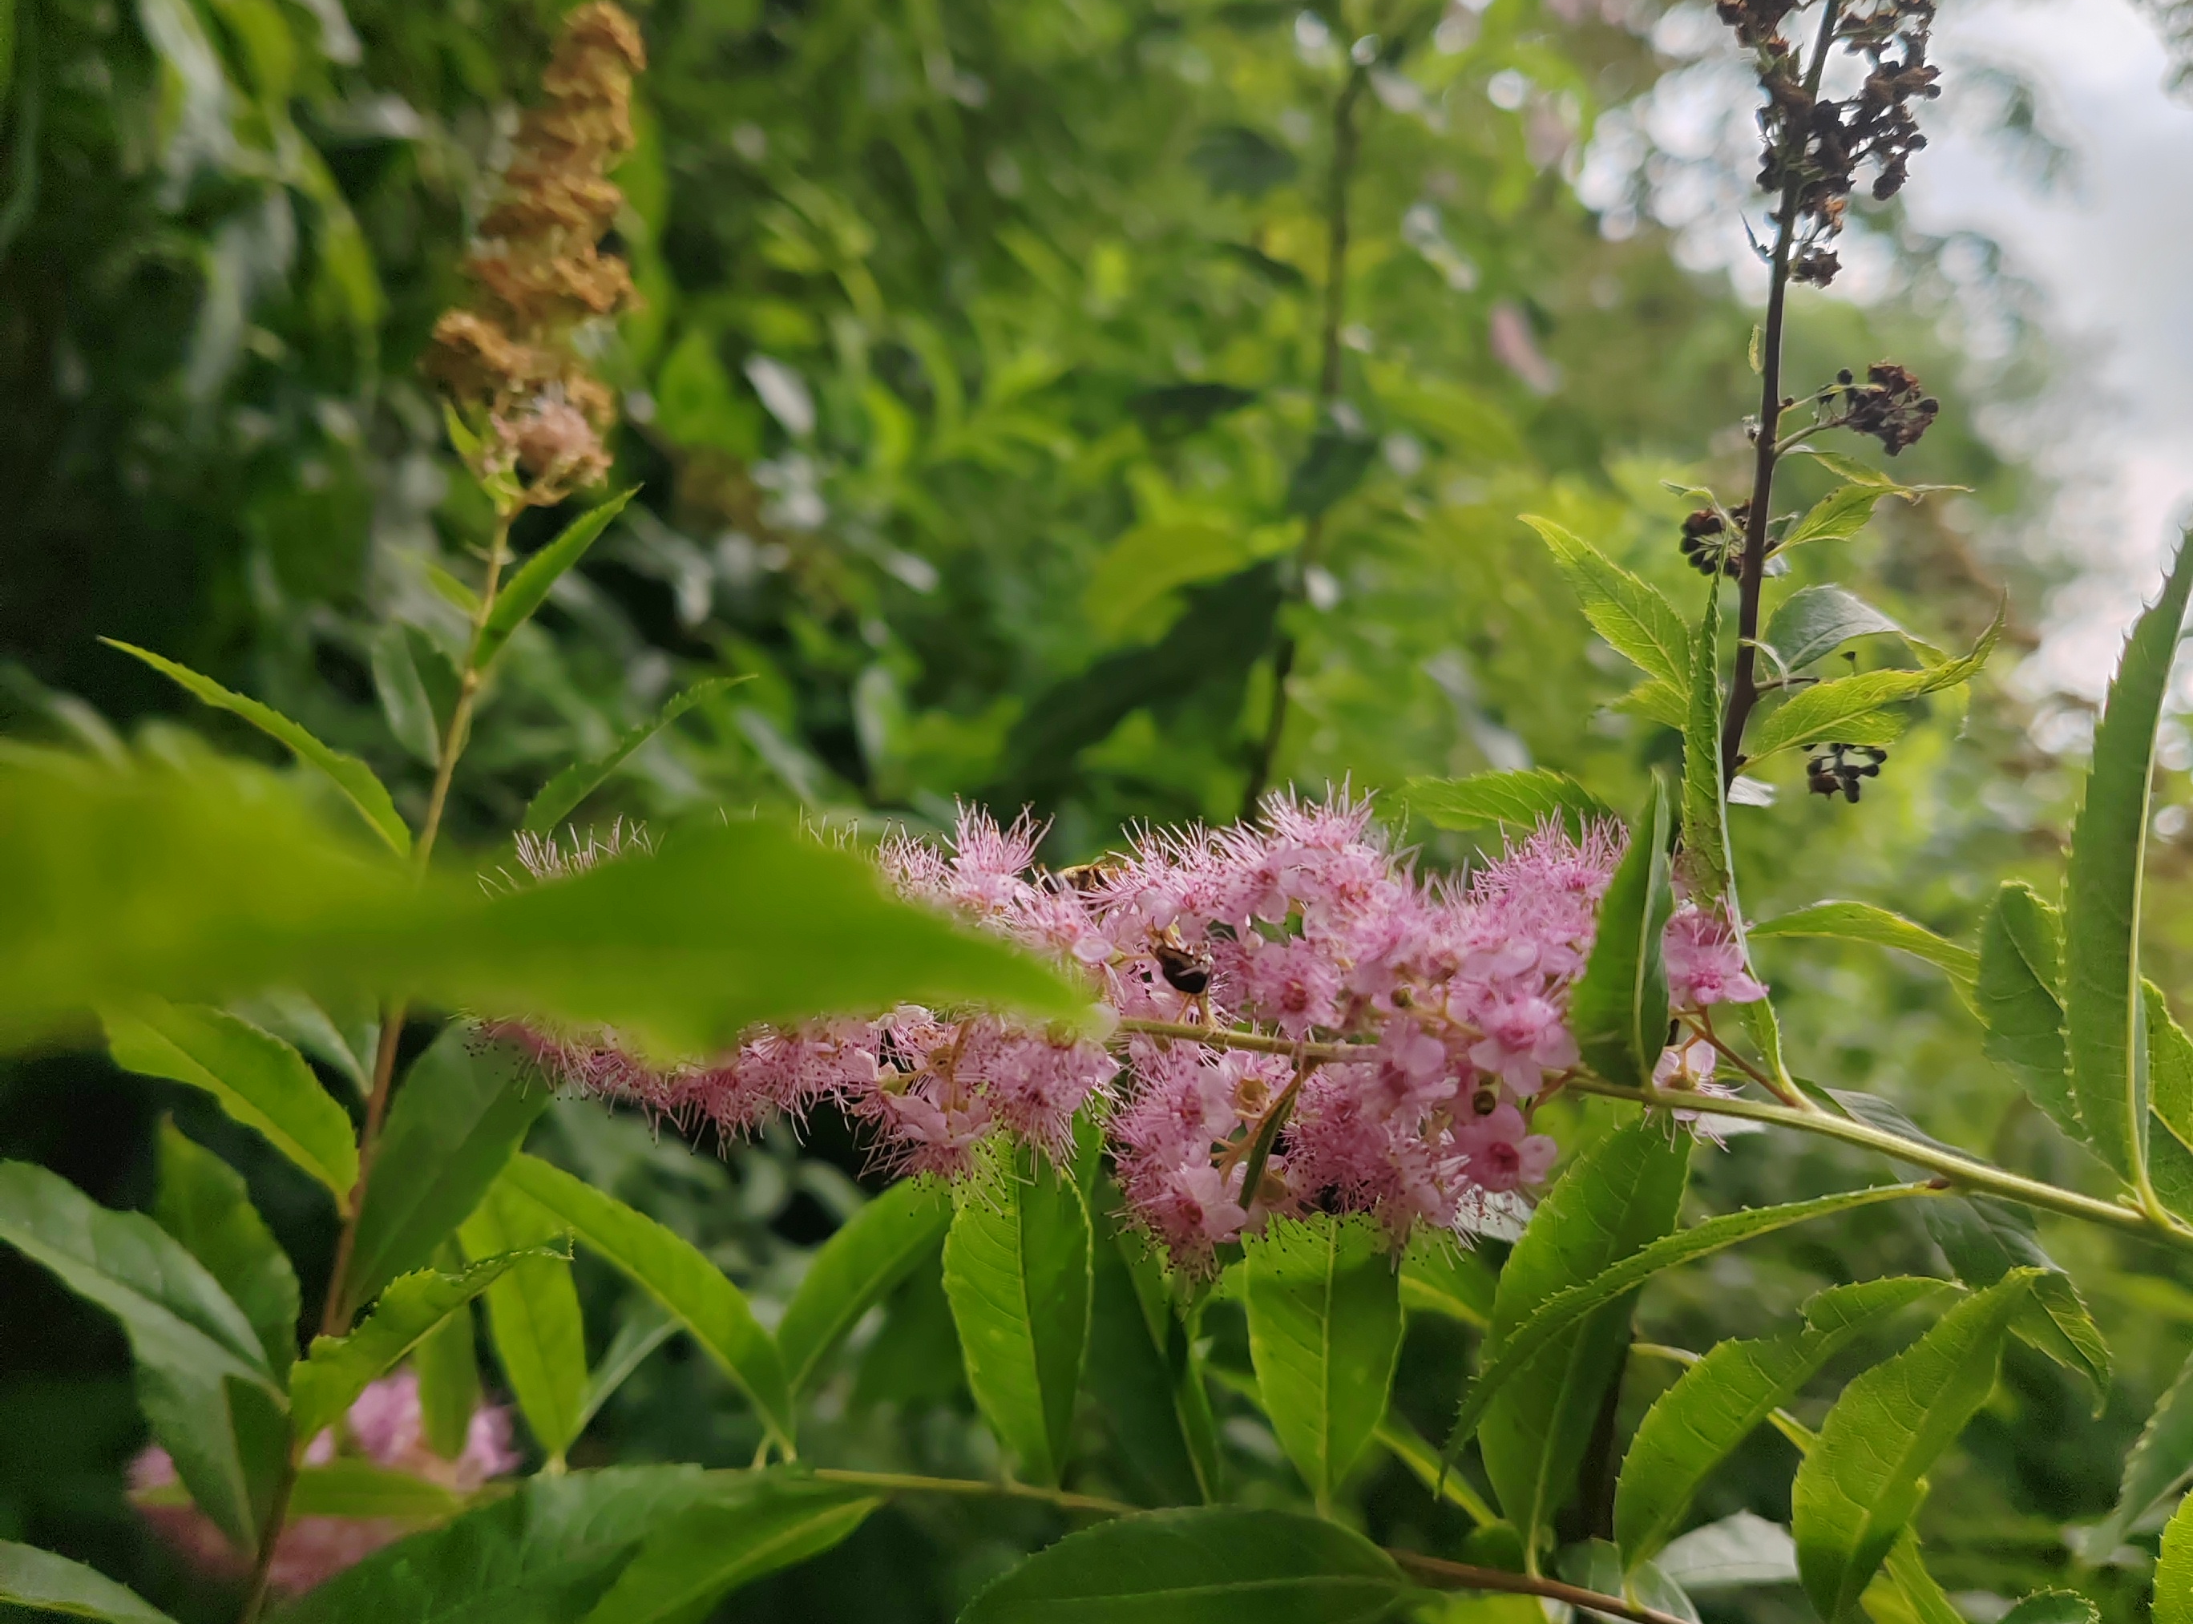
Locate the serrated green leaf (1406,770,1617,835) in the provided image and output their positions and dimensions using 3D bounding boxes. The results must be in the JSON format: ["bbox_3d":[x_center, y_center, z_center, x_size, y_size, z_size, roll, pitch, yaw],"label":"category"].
[{"bbox_3d":[0.049,0.002,0.264,0.034,0.007,0.013,12,45,5],"label":"serrated green leaf"}]

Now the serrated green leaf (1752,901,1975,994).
[{"bbox_3d":[0.086,0.016,0.253,0.029,0.008,0.013,15,28,31],"label":"serrated green leaf"}]

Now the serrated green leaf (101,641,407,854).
[{"bbox_3d":[-0.088,-0.007,0.240,0.040,0.006,0.011,35,6,0],"label":"serrated green leaf"}]

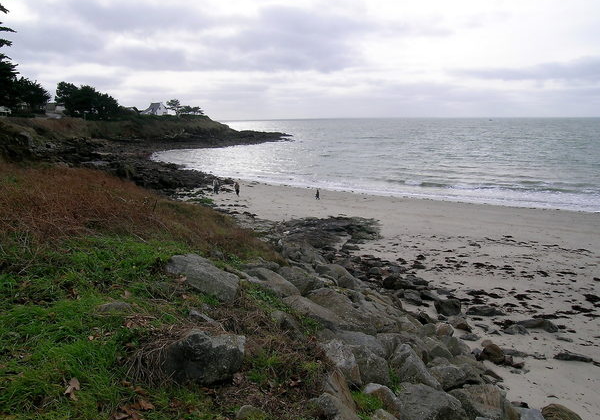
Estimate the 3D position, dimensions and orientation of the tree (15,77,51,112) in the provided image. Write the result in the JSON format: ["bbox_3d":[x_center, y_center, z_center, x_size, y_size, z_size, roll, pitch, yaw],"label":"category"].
[{"bbox_3d":[-58.093,-24.773,105.000,8.000,7.800,7.500,-1,11,0],"label":"tree"}]

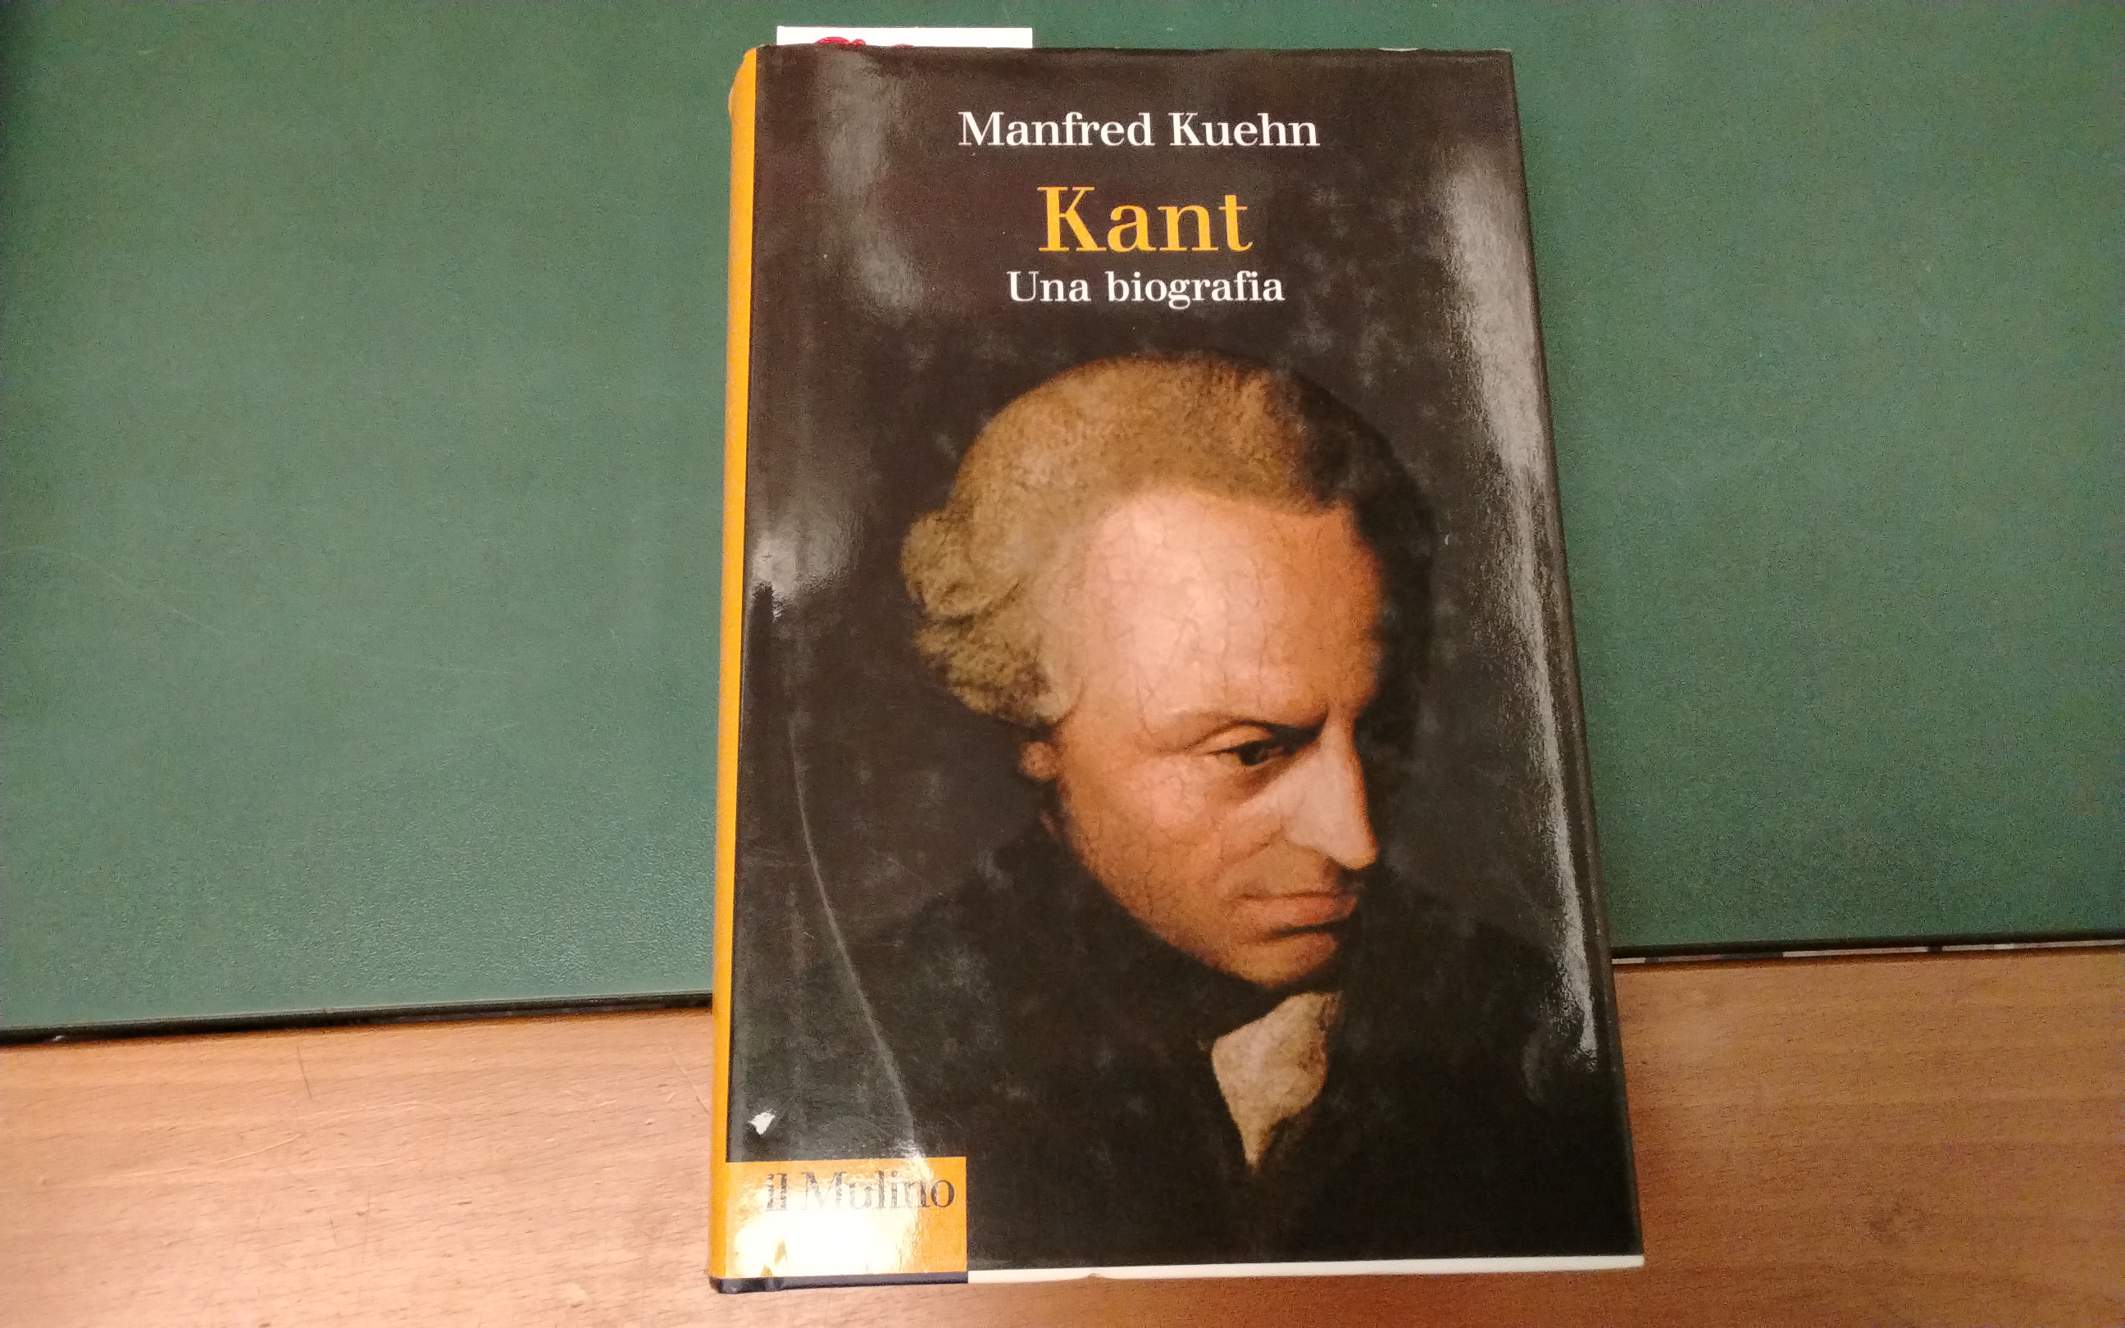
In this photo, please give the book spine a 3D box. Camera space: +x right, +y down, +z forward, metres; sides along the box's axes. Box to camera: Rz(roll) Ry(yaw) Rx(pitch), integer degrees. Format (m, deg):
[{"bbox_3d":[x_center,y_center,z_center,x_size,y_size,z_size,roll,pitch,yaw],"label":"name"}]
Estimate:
[{"bbox_3d":[-0.059,-0.006,0.289,0.011,0.038,0.221,0,76,-2],"label":"book spine"}]

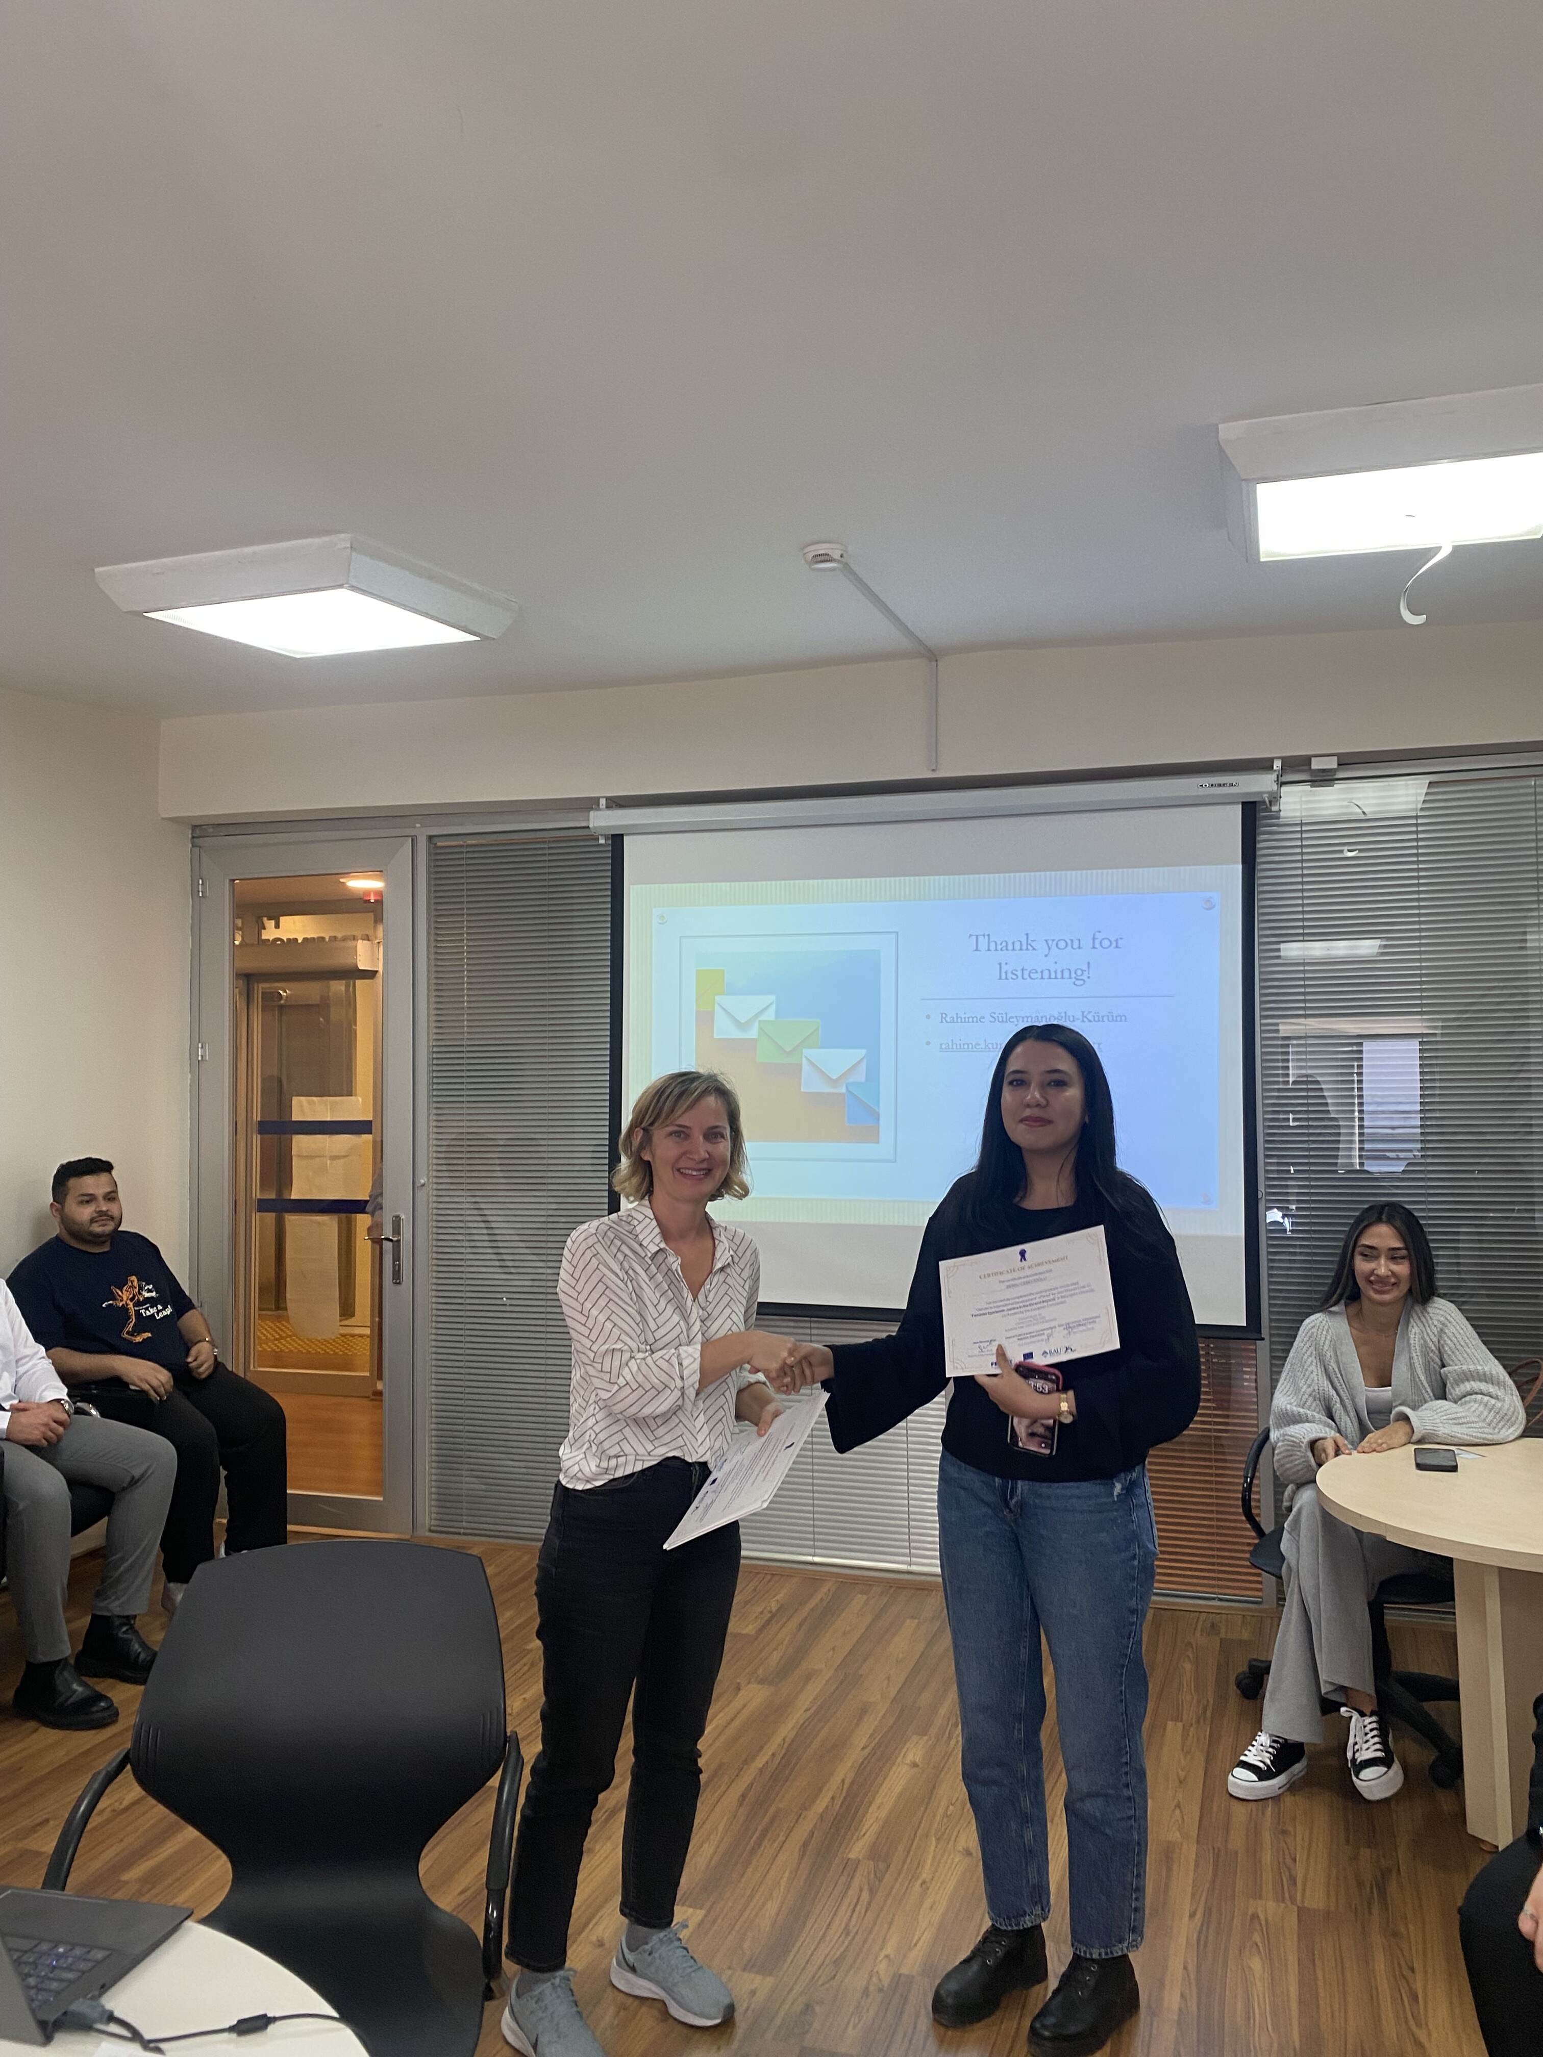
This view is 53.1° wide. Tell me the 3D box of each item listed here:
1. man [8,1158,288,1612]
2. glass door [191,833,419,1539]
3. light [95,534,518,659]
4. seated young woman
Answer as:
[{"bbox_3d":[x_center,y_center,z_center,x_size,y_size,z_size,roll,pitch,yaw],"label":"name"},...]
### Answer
[{"bbox_3d":[-1.922,1.086,4.824,0.850,1.330,0.570,-2,-3,28],"label":"man"},{"bbox_3d":[-1.705,0.550,5.615,0.911,2.466,0.070,-1,-3,17],"label":"glass door"},{"bbox_3d":[-1.154,-1.070,3.940,0.720,0.100,0.720,-1,1,20],"label":"light"},{"bbox_3d":[1.441,1.045,3.630,0.580,1.250,0.780,-2,-3,27],"label":"seated young woman"}]

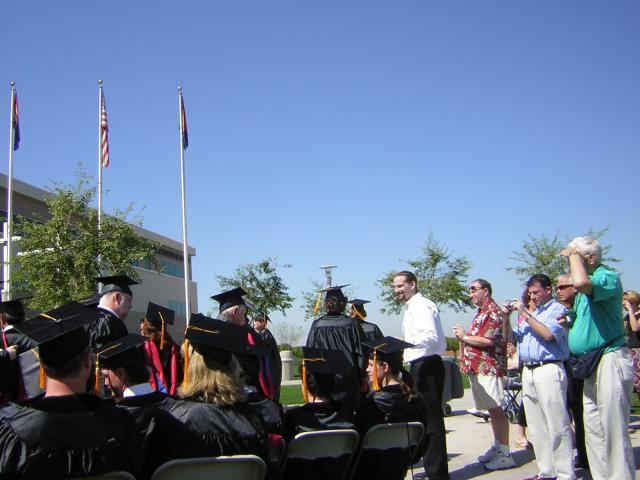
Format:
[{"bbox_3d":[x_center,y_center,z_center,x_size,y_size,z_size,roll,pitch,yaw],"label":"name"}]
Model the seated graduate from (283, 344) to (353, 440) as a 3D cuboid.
[{"bbox_3d":[0.015,1.225,3.608,0.550,1.250,0.800,-2,-10,-7],"label":"seated graduate"}]

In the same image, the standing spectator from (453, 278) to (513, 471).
[{"bbox_3d":[1.559,1.263,6.299,0.540,1.760,0.500,-3,-10,-1],"label":"standing spectator"}]

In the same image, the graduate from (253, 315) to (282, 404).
[{"bbox_3d":[-0.854,2.054,10.619,0.420,1.770,0.550,3,-11,-35],"label":"graduate"}]

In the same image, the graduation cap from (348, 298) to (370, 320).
[{"bbox_3d":[0.445,0.750,7.400,0.260,0.150,0.260,-5,-3,29],"label":"graduation cap"}]

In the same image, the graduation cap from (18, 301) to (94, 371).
[{"bbox_3d":[-0.986,0.361,2.537,0.250,0.130,0.250,-22,20,-15],"label":"graduation cap"}]

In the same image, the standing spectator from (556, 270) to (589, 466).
[{"bbox_3d":[2.387,1.190,6.171,0.380,1.770,0.500,-1,-9,-15],"label":"standing spectator"}]

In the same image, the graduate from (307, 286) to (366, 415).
[{"bbox_3d":[0.149,1.221,5.376,0.520,1.710,0.380,-2,-9,-5],"label":"graduate"}]

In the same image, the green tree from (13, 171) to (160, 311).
[{"bbox_3d":[-5.409,1.230,15.206,3.300,5.750,3.200,-3,-10,0],"label":"green tree"}]

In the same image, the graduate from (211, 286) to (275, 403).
[{"bbox_3d":[-0.582,1.248,5.152,0.550,1.720,0.550,-1,-10,-12],"label":"graduate"}]

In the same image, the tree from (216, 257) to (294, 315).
[{"bbox_3d":[-2.035,2.617,21.672,2.600,4.150,2.500,-3,-9,0],"label":"tree"}]

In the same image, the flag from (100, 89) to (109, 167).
[{"bbox_3d":[-6.637,-3.465,20.500,0.300,2.400,0.300,-3,-10,0],"label":"flag"}]

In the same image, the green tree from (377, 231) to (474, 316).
[{"bbox_3d":[3.231,2.092,20.104,2.900,4.600,2.800,-3,-10,0],"label":"green tree"}]

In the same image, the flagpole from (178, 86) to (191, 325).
[{"bbox_3d":[-4.210,-0.190,20.604,0.180,9.600,0.180,-3,-9,0],"label":"flagpole"}]

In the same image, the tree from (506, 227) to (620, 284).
[{"bbox_3d":[7.475,1.775,20.102,3.400,4.300,3.300,-3,-9,0],"label":"tree"}]

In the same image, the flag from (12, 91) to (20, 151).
[{"bbox_3d":[-9.715,-3.796,21.306,0.260,1.970,0.220,-3,-9,0],"label":"flag"}]

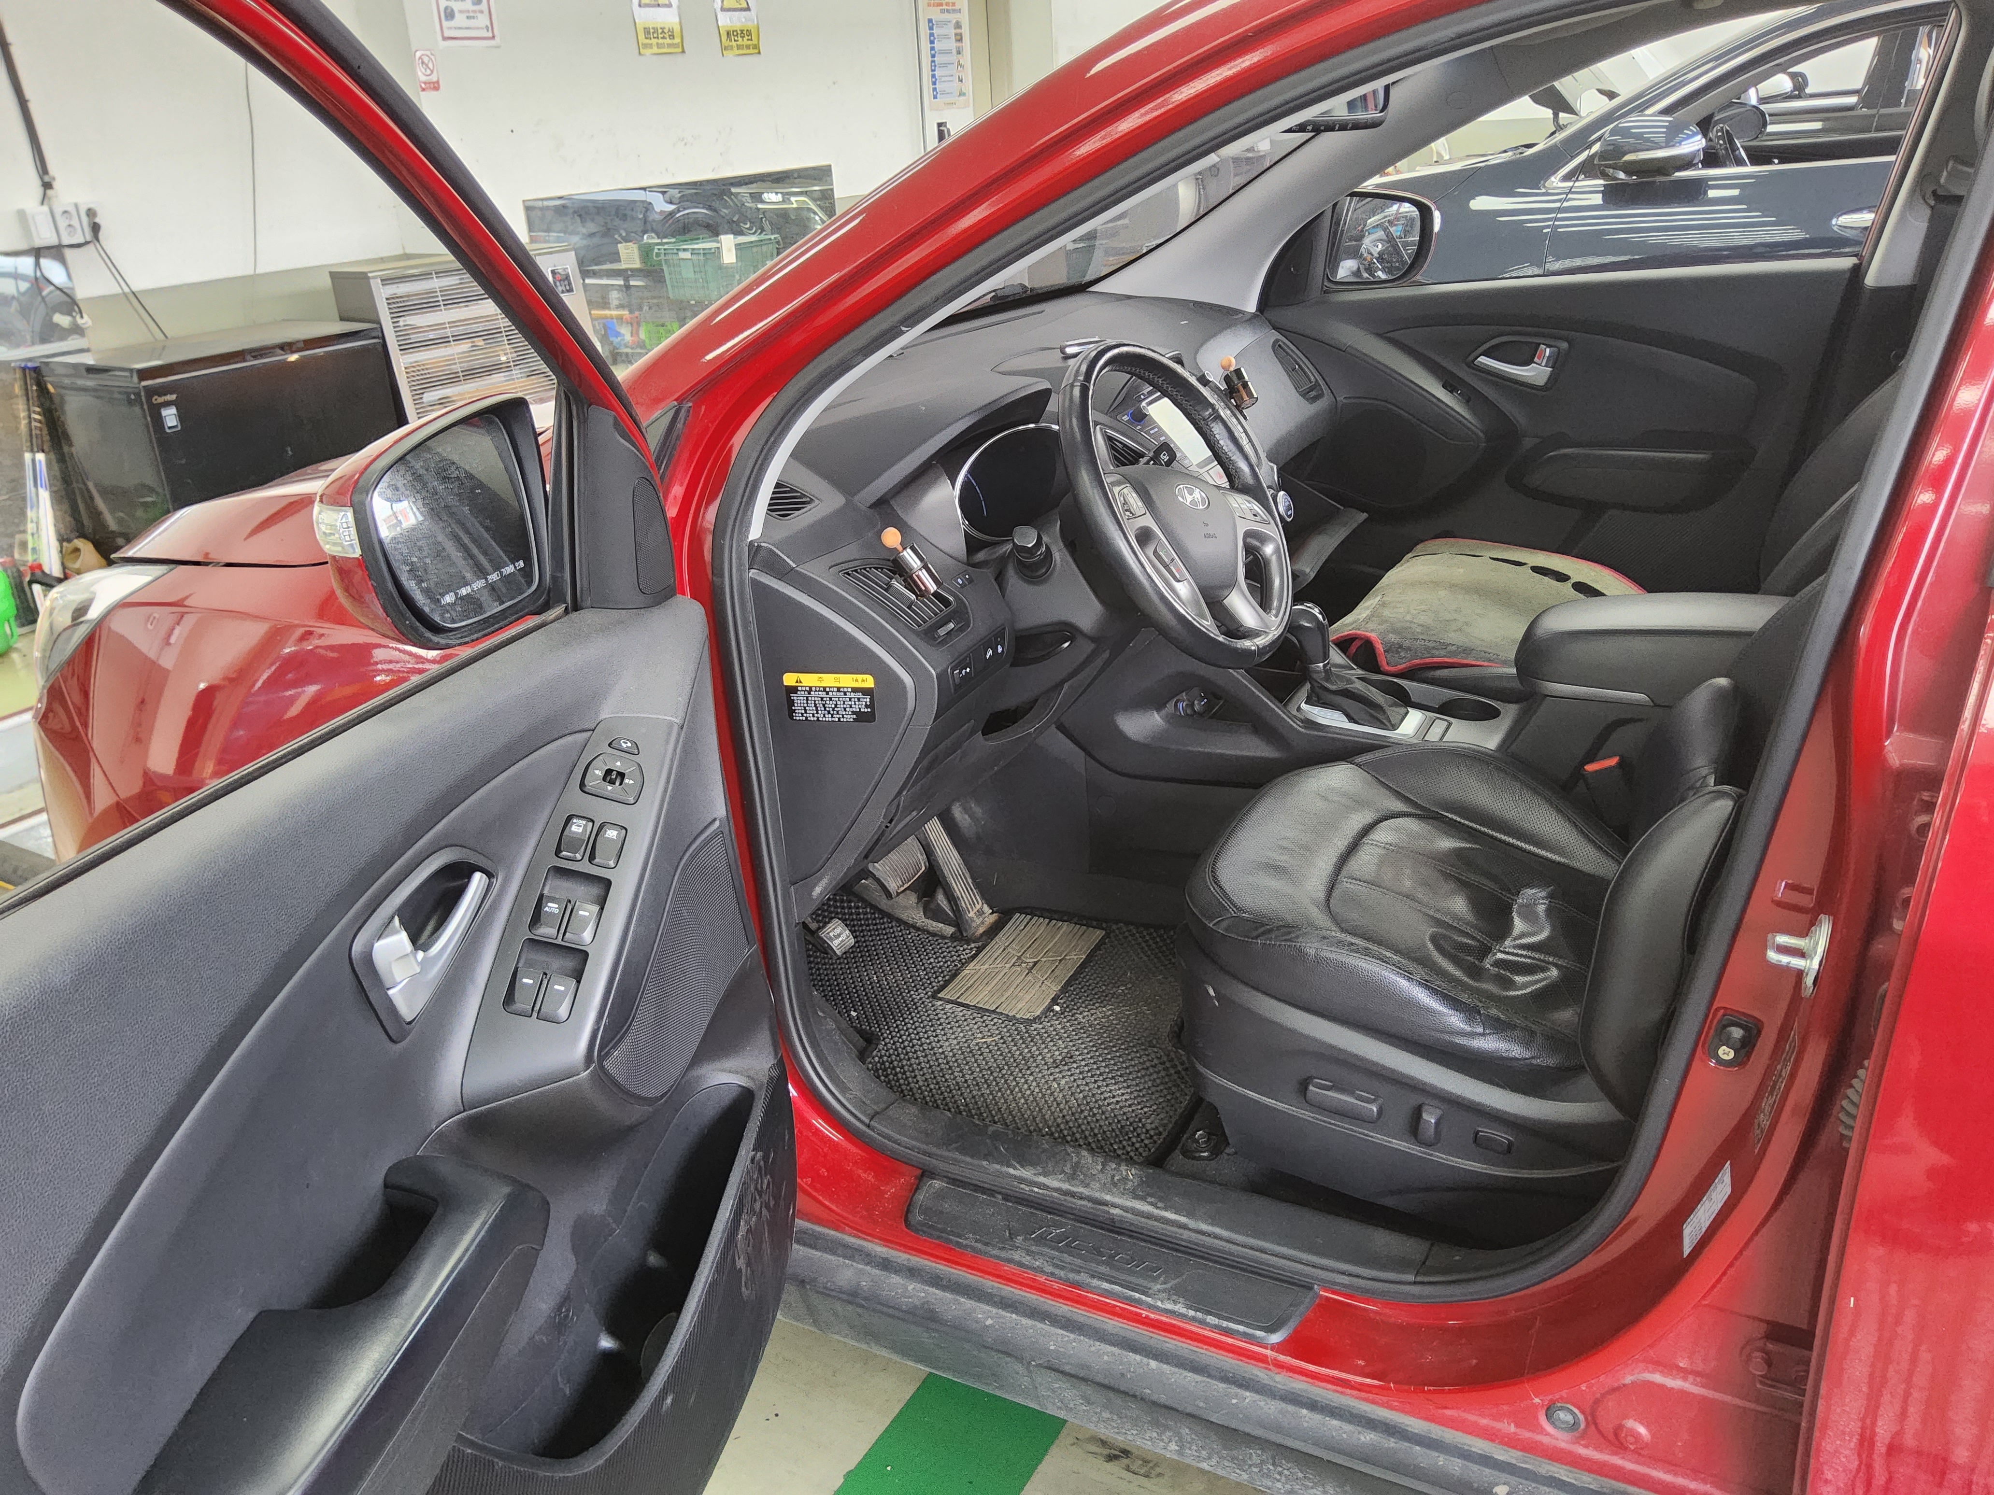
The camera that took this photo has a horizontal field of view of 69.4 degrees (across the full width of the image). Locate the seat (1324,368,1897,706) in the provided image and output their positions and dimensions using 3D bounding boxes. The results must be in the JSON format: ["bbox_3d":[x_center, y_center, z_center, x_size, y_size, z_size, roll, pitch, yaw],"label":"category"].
[{"bbox_3d":[0.940,-0.363,1.937,0.840,1.080,0.530,8,25,30],"label":"seat"}]

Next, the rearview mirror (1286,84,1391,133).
[{"bbox_3d":[0.350,-0.722,1.611,0.250,0.070,0.050,-23,33,-37],"label":"rearview mirror"}]

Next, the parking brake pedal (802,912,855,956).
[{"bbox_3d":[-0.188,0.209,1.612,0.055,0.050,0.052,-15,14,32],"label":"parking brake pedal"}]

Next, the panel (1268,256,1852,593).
[{"bbox_3d":[0.827,-0.488,2.336,0.880,0.580,0.120,8,27,27],"label":"panel"}]

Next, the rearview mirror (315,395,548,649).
[{"bbox_3d":[-0.422,-0.170,1.080,0.095,0.170,0.180,8,25,30],"label":"rearview mirror"}]

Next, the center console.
[{"bbox_3d":[0.796,-0.047,1.701,0.360,0.260,0.190,8,25,30],"label":"center console"}]

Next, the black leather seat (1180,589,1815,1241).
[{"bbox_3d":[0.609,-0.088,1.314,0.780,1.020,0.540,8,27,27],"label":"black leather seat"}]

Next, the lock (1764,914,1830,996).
[{"bbox_3d":[0.519,0.130,0.933,0.037,0.052,0.028,8,27,27],"label":"lock"}]

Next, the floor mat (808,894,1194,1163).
[{"bbox_3d":[0.064,0.312,1.857,0.520,0.070,0.460,8,25,30],"label":"floor mat"}]

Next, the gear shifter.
[{"bbox_3d":[0.435,-0.106,1.790,0.145,0.145,0.078,8,27,27],"label":"gear shifter"}]

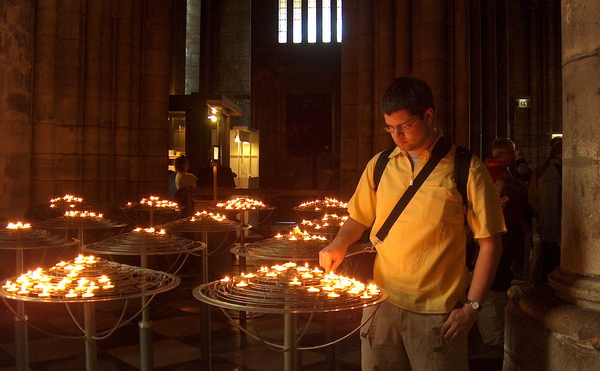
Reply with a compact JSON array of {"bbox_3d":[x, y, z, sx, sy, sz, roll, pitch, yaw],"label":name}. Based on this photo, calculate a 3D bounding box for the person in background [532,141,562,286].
[{"bbox_3d":[2.478,0.421,6.215,0.420,1.761,0.500,1,2,26],"label":"person in background"}]

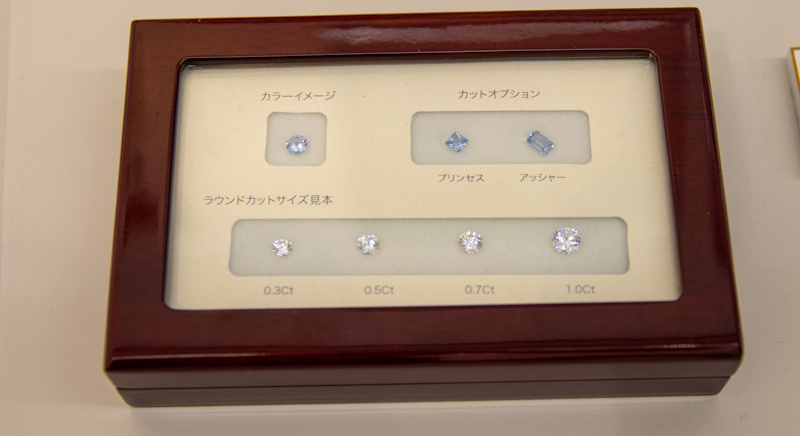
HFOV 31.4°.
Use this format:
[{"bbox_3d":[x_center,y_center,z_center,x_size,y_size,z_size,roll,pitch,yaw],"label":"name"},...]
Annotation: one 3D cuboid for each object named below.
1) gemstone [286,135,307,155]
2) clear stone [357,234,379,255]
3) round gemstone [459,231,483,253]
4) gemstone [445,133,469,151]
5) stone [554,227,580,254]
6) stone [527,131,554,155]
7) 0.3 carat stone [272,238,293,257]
[{"bbox_3d":[-0.025,-0.017,0.345,0.005,0.003,0.005,-1,64,1],"label":"gemstone"},{"bbox_3d":[-0.007,0.006,0.333,0.005,0.003,0.005,-1,64,1],"label":"clear stone"},{"bbox_3d":[0.017,0.006,0.333,0.006,0.003,0.006,-1,64,1],"label":"round gemstone"},{"bbox_3d":[0.014,-0.018,0.344,0.004,0.003,0.004,38,70,18],"label":"gemstone"},{"bbox_3d":[0.039,0.006,0.332,0.006,0.004,0.006,-1,64,1],"label":"stone"},{"bbox_3d":[0.034,-0.018,0.344,0.004,0.003,0.006,-42,70,-17],"label":"stone"},{"bbox_3d":[-0.028,0.007,0.333,0.004,0.003,0.004,-1,64,1],"label":"0.3 carat stone"}]

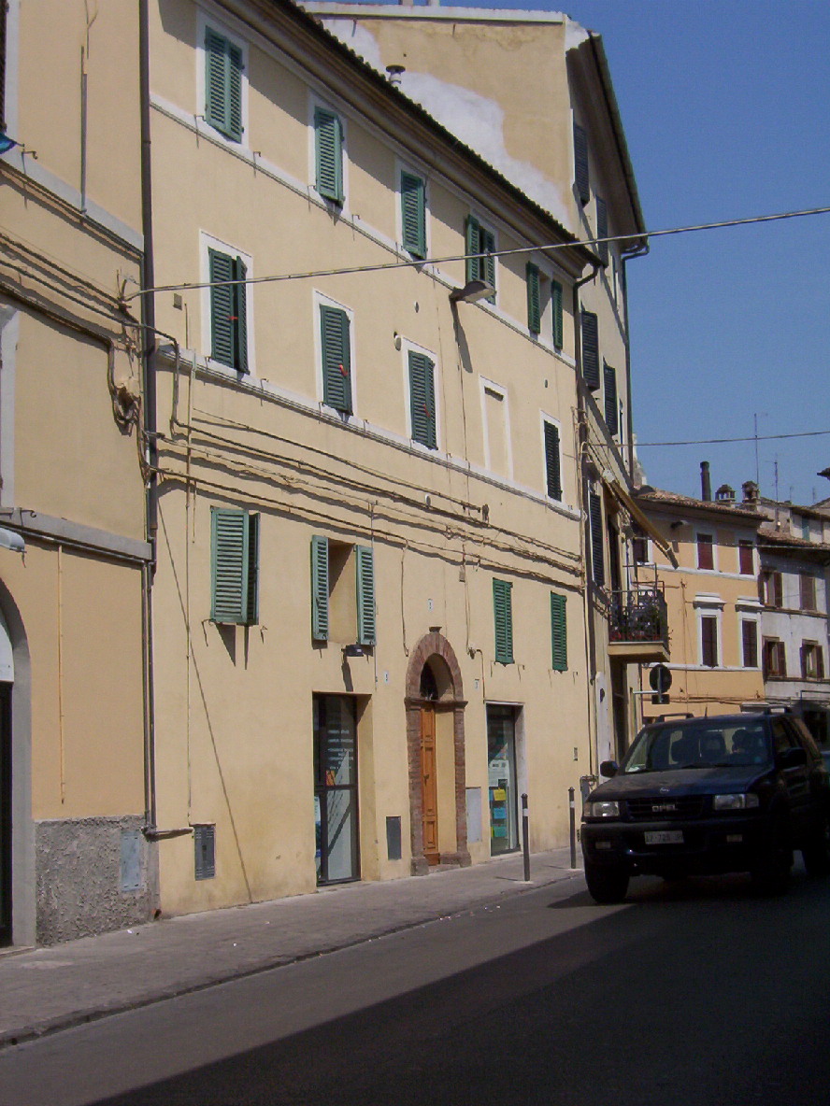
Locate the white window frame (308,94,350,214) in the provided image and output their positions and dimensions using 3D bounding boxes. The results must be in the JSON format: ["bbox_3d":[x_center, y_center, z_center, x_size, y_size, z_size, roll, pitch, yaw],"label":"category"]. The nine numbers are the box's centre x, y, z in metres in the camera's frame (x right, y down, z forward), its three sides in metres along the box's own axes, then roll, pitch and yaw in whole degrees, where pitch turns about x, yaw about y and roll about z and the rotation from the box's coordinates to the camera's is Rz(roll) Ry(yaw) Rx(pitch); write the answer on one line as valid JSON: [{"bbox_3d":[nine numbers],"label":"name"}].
[{"bbox_3d":[-1.063,-4.919,20.155,0.100,1.246,1.098,-5,-8,24],"label":"white window frame"}]

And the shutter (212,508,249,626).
[{"bbox_3d":[-1.920,0.113,16.959,0.480,1.176,0.050,5,-10,-44],"label":"shutter"}]

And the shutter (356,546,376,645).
[{"bbox_3d":[-0.573,0.502,19.228,0.045,1.160,0.340,-6,-9,29],"label":"shutter"}]

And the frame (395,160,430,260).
[{"bbox_3d":[-0.025,-4.522,21.524,0.070,1.120,0.950,-6,-9,25],"label":"frame"}]

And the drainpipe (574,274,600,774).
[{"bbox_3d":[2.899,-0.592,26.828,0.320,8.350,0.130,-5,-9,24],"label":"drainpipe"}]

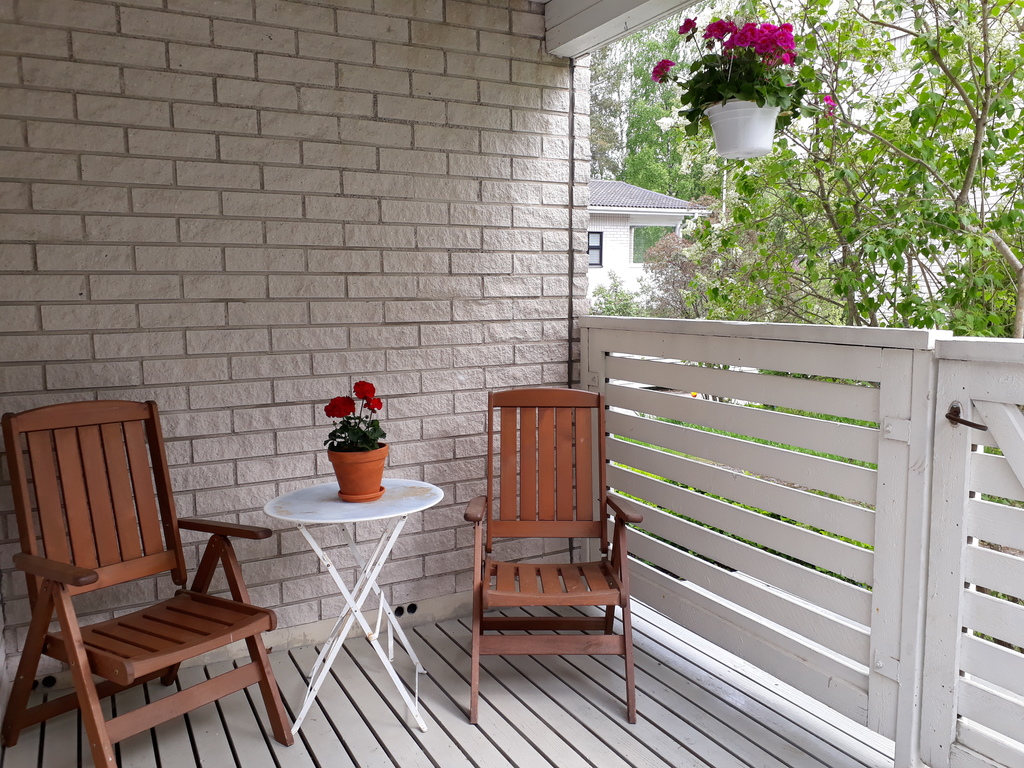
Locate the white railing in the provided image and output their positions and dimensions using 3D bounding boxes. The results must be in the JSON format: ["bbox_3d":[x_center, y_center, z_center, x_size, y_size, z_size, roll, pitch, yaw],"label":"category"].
[{"bbox_3d":[0.761,0.415,2.981,0.100,1.290,1.760,-4,7,-26],"label":"white railing"}]

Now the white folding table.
[{"bbox_3d":[-0.519,0.744,2.732,0.590,0.725,0.590,-1,6,-1],"label":"white folding table"}]

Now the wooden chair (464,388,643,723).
[{"bbox_3d":[0.136,0.565,2.904,0.585,1.030,0.720,-1,6,1],"label":"wooden chair"}]

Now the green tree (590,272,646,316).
[{"bbox_3d":[3.170,-2.239,24.000,1.750,2.300,1.750,-1,6,0],"label":"green tree"}]

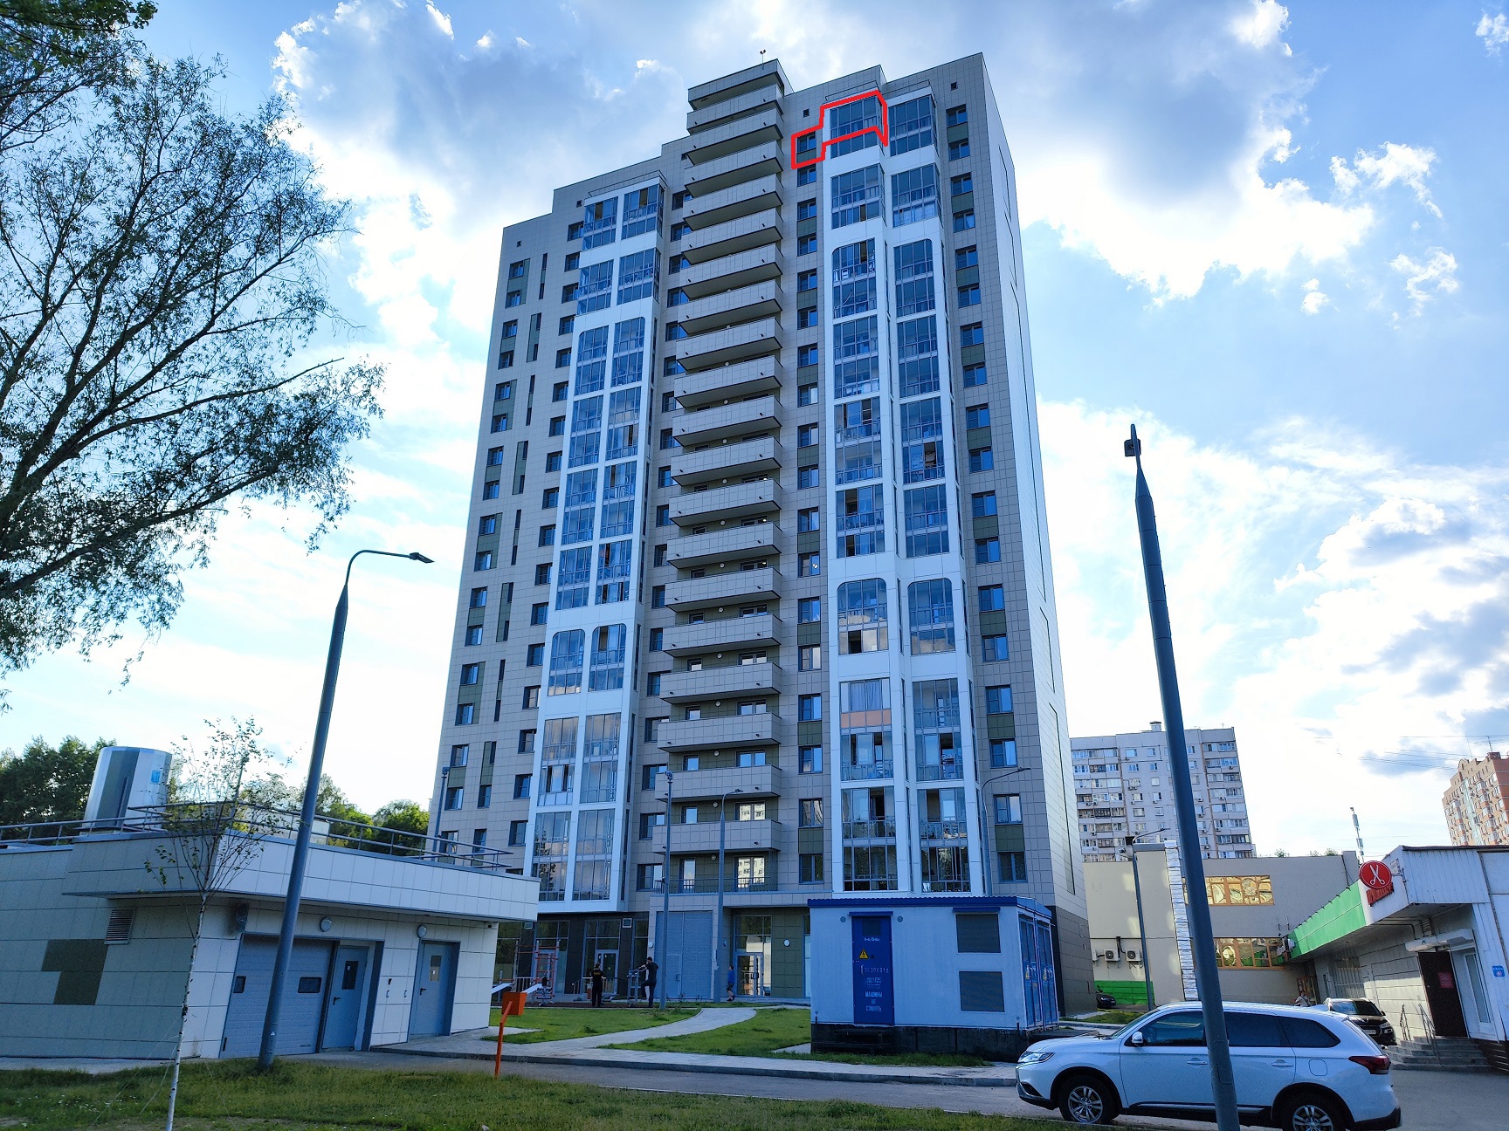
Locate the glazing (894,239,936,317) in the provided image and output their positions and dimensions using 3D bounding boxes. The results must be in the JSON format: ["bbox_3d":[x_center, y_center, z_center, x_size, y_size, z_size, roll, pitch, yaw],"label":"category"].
[{"bbox_3d":[10.453,-18.818,68.286,2.553,5.459,0.150,-8,-24,22],"label":"glazing"}]

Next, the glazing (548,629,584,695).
[{"bbox_3d":[-12.434,6.417,69.471,2.509,4.408,0.150,-8,-23,21],"label":"glazing"}]

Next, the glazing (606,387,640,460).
[{"bbox_3d":[-9.327,-10.091,74.795,2.535,5.523,0.150,-8,-23,21],"label":"glazing"}]

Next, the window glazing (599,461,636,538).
[{"bbox_3d":[-9.396,-4.559,71.954,2.516,5.375,0.150,-8,-24,22],"label":"window glazing"}]

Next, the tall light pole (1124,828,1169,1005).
[{"bbox_3d":[23.147,20.269,60.167,2.640,9.950,0.350,-8,-24,22],"label":"tall light pole"}]

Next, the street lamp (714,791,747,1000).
[{"bbox_3d":[-1.151,15.681,50.125,0.330,9.617,2.300,-10,-24,26],"label":"street lamp"}]

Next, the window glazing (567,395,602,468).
[{"bbox_3d":[-12.196,-9.693,75.898,2.509,5.523,0.150,-8,-23,21],"label":"window glazing"}]

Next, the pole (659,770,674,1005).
[{"bbox_3d":[-3.385,12.586,41.127,0.340,8.976,0.340,-8,-23,21],"label":"pole"}]

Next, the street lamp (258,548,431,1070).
[{"bbox_3d":[-7.750,4.192,20.430,0.300,10.050,2.280,-8,-24,22],"label":"street lamp"}]

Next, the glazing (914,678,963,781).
[{"bbox_3d":[10.023,8.940,57.228,2.485,5.530,0.150,-8,-24,22],"label":"glazing"}]

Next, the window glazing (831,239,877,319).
[{"bbox_3d":[6.557,-18.806,68.659,2.913,5.576,0.150,-8,-23,21],"label":"window glazing"}]

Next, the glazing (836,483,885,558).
[{"bbox_3d":[6.273,-2.660,62.402,2.966,4.372,0.150,-8,-24,22],"label":"glazing"}]

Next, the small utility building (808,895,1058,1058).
[{"bbox_3d":[4.527,10.145,25.907,5.062,3.425,4.825,-8,-24,22],"label":"small utility building"}]

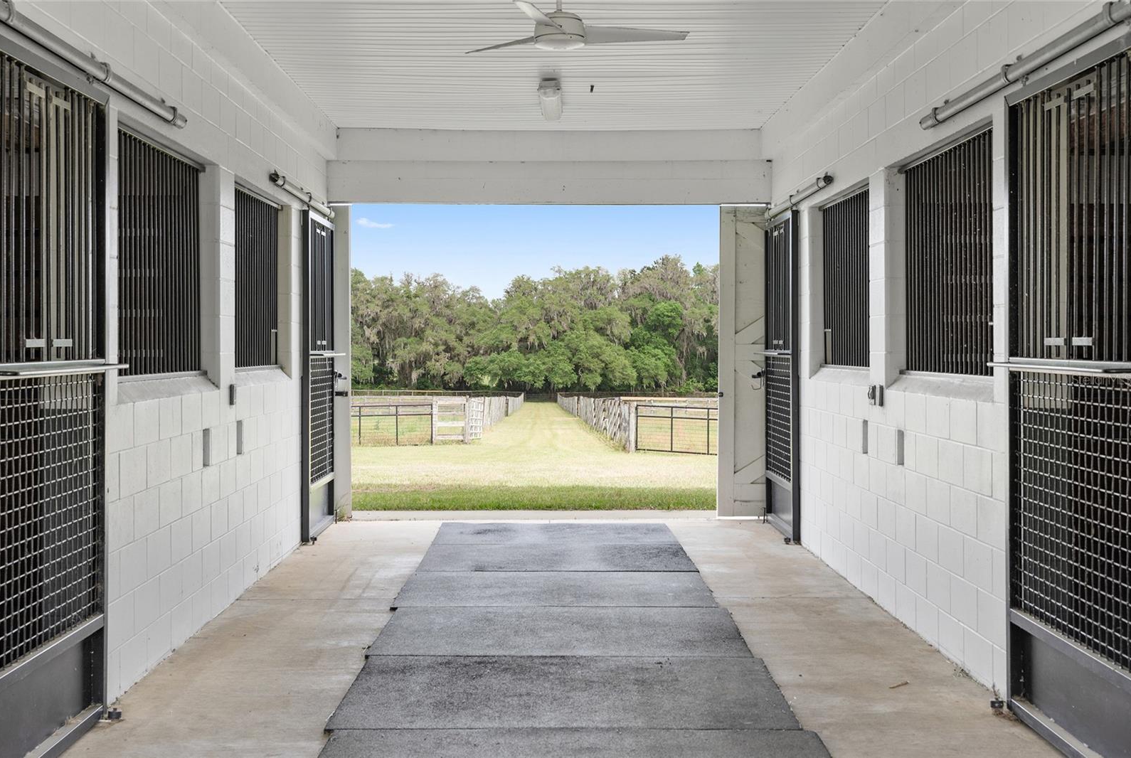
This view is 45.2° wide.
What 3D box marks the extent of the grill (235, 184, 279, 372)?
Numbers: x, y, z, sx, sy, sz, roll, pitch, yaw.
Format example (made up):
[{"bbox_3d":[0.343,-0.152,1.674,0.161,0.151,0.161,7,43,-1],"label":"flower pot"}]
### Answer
[{"bbox_3d":[-2.050,-0.635,8.822,0.035,1.127,1.776,0,1,-1],"label":"grill"}]

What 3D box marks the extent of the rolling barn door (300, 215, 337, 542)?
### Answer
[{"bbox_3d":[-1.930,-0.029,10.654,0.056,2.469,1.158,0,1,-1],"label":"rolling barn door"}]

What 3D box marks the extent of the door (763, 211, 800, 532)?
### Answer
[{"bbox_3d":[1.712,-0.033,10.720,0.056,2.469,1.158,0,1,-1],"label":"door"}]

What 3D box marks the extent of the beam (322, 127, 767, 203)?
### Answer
[{"bbox_3d":[-0.123,-1.792,11.499,3.722,0.624,0.203,0,1,-1],"label":"beam"}]

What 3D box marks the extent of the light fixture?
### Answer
[{"bbox_3d":[-0.111,-2.018,9.889,0.160,0.127,1.076,0,1,-1],"label":"light fixture"}]

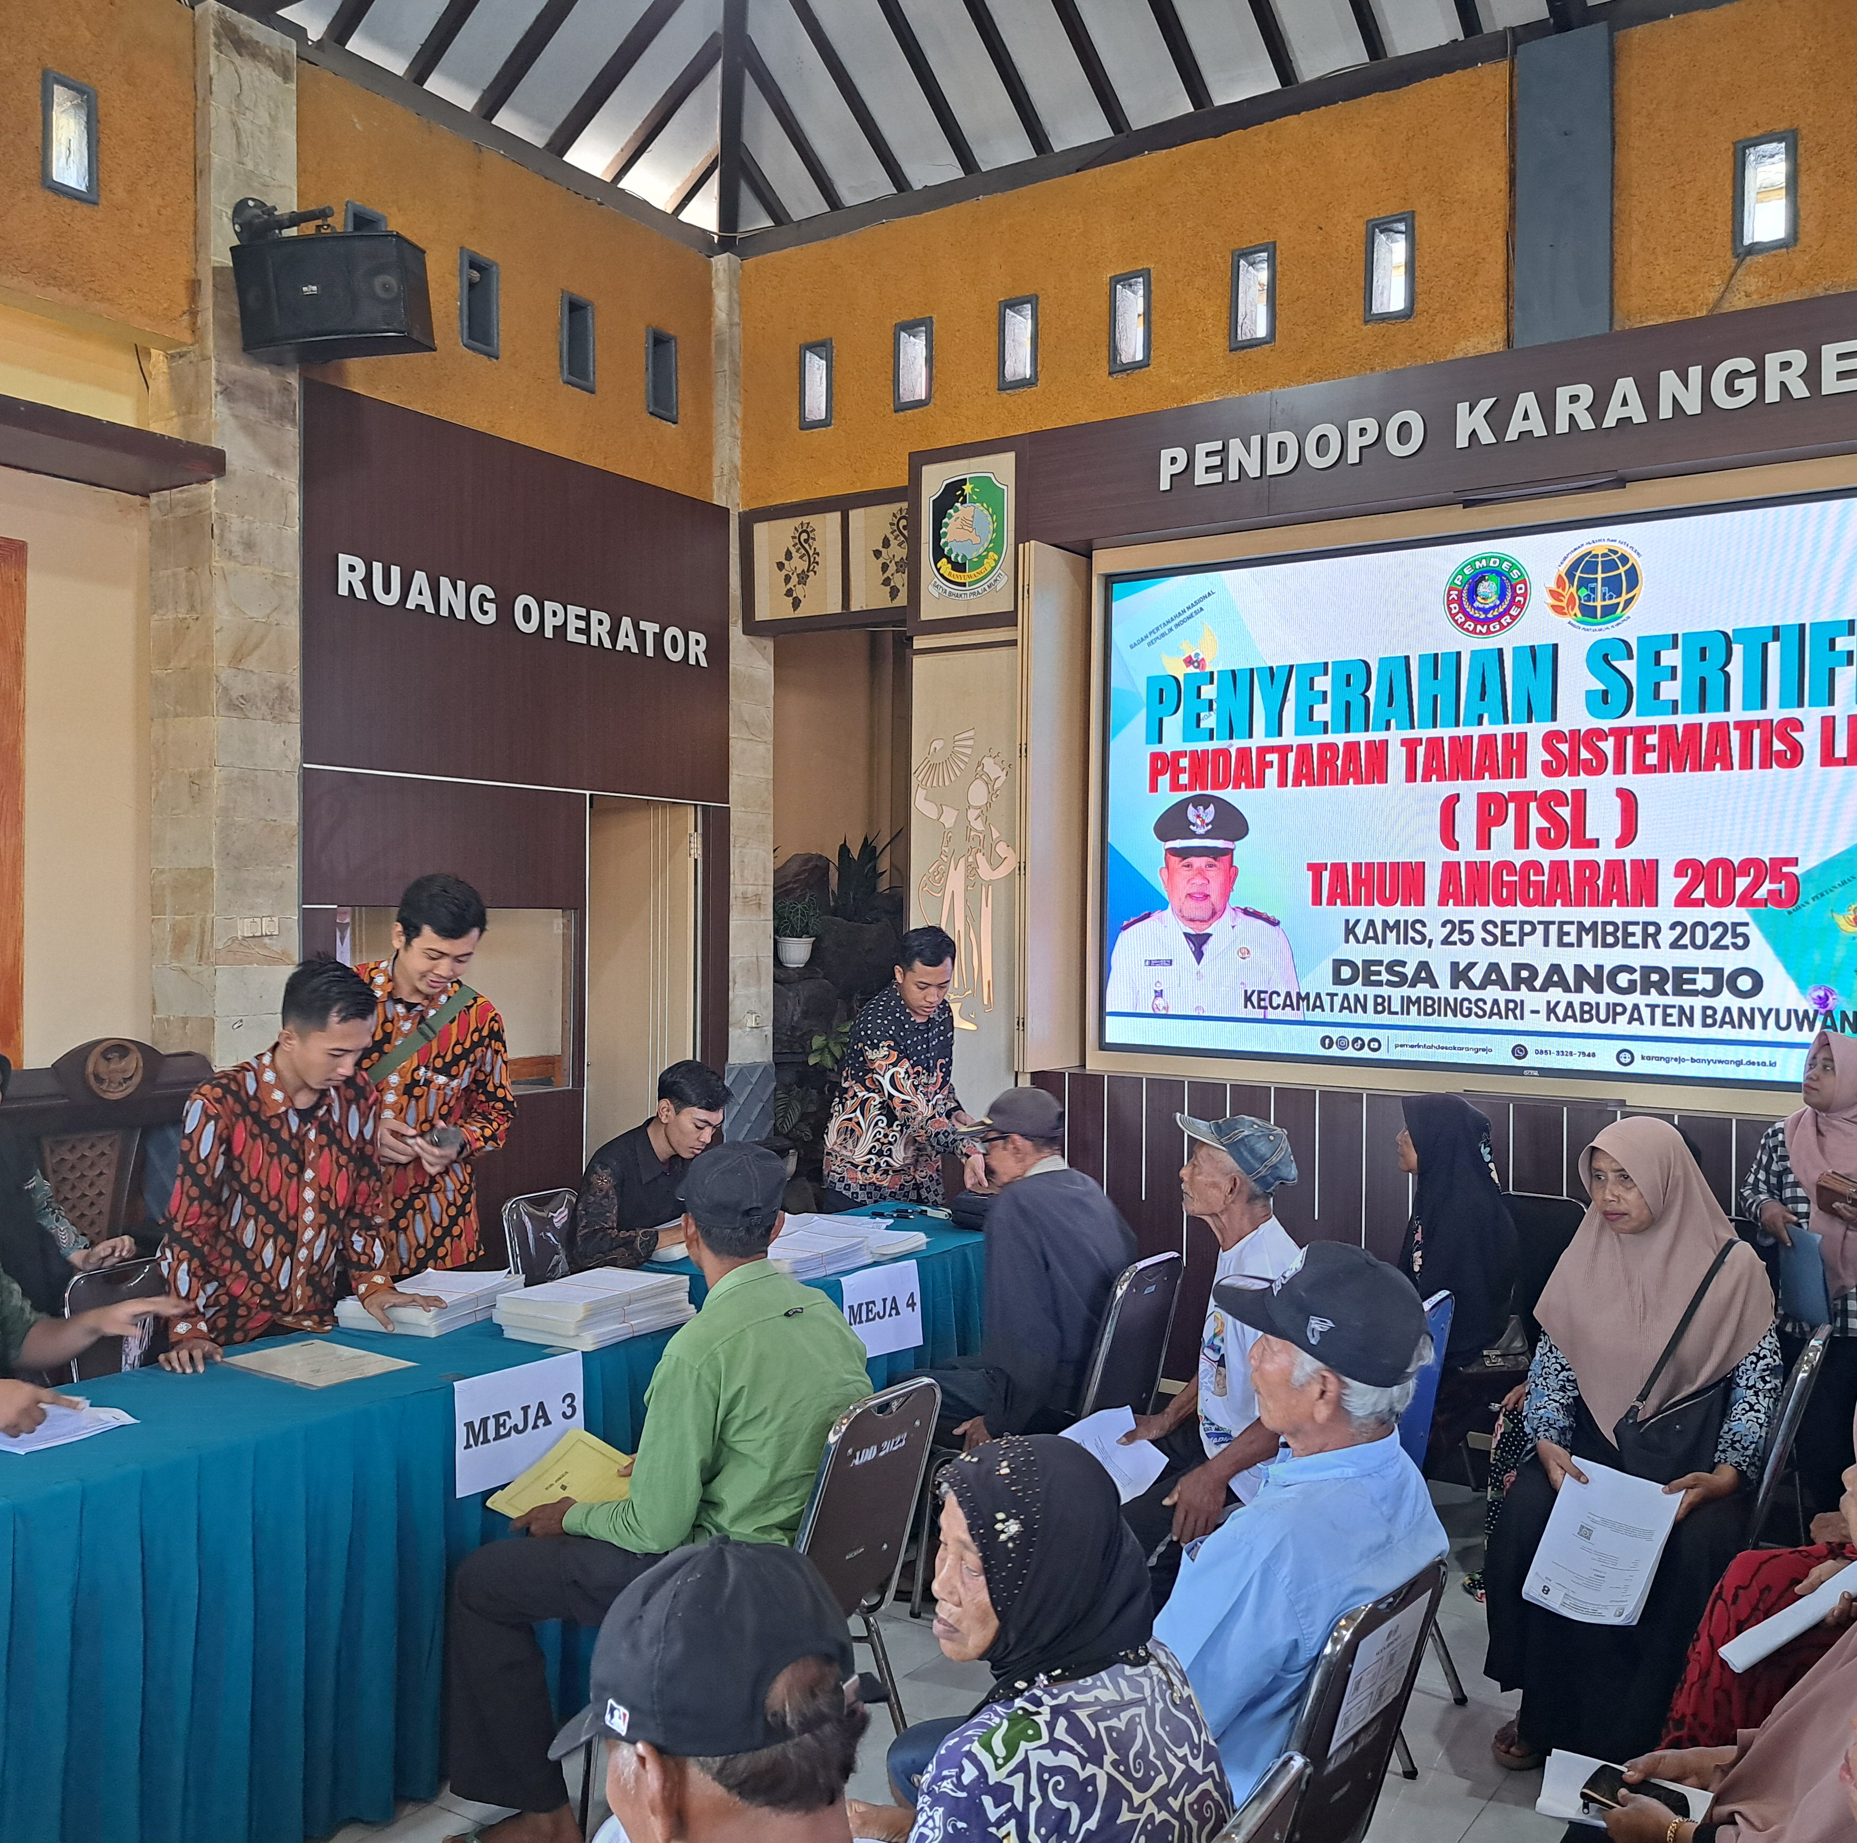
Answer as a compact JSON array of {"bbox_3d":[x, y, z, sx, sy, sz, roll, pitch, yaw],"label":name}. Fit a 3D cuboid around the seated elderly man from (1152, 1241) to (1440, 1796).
[{"bbox_3d":[0.320,1.017,2.360,0.800,1.290,0.540,1,1,35],"label":"seated elderly man"}]

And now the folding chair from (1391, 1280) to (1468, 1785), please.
[{"bbox_3d":[0.828,1.210,3.522,0.480,0.830,0.430,1,0,34],"label":"folding chair"}]

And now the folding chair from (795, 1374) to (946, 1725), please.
[{"bbox_3d":[-0.242,1.204,3.069,0.480,0.830,0.420,1,0,34],"label":"folding chair"}]

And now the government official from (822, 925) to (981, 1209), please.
[{"bbox_3d":[-0.092,0.819,5.280,0.460,1.610,0.420,0,1,-43],"label":"government official"}]

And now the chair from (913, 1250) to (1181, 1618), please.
[{"bbox_3d":[0.288,1.211,4.000,0.550,0.850,0.420,1,0,34],"label":"chair"}]

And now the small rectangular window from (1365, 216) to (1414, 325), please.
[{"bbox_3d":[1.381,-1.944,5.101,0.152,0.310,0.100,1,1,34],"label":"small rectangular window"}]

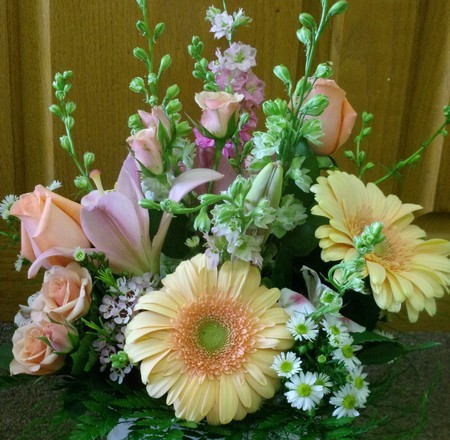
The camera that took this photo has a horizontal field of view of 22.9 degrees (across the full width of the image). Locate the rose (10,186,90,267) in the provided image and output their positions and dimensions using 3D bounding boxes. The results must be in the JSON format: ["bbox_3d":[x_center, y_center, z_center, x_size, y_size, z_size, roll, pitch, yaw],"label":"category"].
[{"bbox_3d":[-0.114,0.004,0.725,0.047,0.051,0.046,-18,16,14],"label":"rose"}]

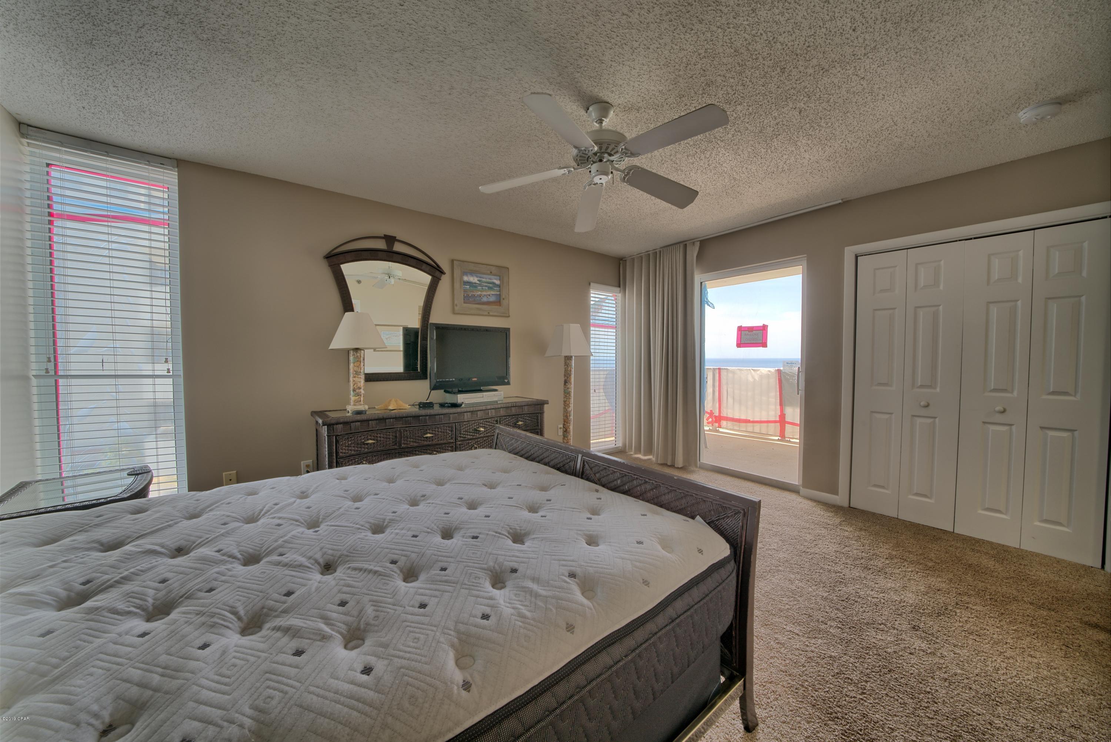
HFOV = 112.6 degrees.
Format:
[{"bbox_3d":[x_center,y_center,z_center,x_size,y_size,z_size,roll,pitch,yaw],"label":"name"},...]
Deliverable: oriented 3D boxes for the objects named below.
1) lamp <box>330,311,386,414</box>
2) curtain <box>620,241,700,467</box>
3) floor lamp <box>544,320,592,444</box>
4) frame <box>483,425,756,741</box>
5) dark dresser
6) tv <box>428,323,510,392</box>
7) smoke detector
[{"bbox_3d":[-1.403,-0.057,2.617,0.360,0.720,0.360,-1,2,-38],"label":"lamp"},{"bbox_3d":[1.128,-0.173,4.235,0.160,2.370,1.040,-1,2,-38],"label":"curtain"},{"bbox_3d":[0.136,0.291,3.752,0.420,1.530,0.420,-1,2,-38],"label":"floor lamp"},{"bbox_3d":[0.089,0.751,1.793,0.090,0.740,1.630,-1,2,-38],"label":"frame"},{"bbox_3d":[-0.906,0.684,3.019,1.780,0.790,0.540,-1,2,-38],"label":"dark dresser"},{"bbox_3d":[-0.702,-0.102,3.181,0.740,0.570,0.190,-2,3,-42],"label":"tv"},{"bbox_3d":[2.421,-1.291,1.852,0.140,0.045,0.140,-1,2,-38],"label":"smoke detector"}]

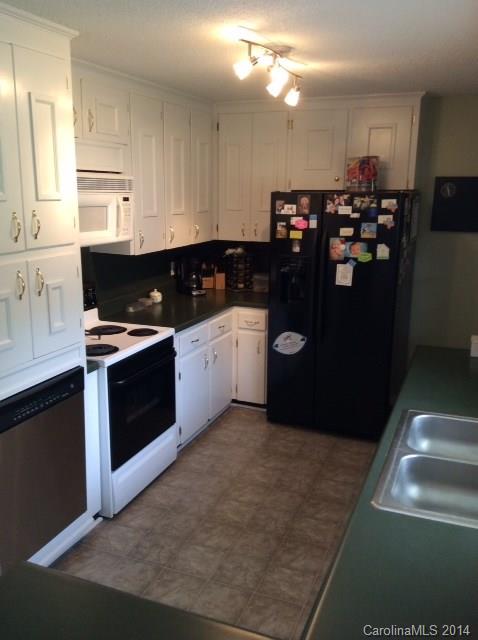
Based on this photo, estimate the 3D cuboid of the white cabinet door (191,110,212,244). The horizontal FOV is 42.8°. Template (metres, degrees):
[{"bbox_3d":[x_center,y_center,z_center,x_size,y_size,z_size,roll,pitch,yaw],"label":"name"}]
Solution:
[{"bbox_3d":[-0.294,-1.085,4.672,0.025,0.985,0.340,6,15,22],"label":"white cabinet door"}]

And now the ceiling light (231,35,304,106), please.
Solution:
[{"bbox_3d":[0.157,-1.168,2.884,0.185,0.235,0.890,6,14,22],"label":"ceiling light"}]

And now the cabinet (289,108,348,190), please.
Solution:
[{"bbox_3d":[0.622,-1.255,4.545,0.436,0.563,0.325,6,14,22],"label":"cabinet"}]

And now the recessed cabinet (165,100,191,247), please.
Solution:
[{"bbox_3d":[-0.554,-1.004,4.290,0.325,0.953,0.398,6,14,22],"label":"recessed cabinet"}]

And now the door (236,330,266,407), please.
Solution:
[{"bbox_3d":[0.102,0.377,4.663,0.234,0.580,0.040,6,14,22],"label":"door"}]

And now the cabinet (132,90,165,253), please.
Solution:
[{"bbox_3d":[-0.571,-0.911,3.882,0.045,0.953,0.387,6,14,22],"label":"cabinet"}]

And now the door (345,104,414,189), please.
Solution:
[{"bbox_3d":[0.991,-1.210,4.316,0.425,0.570,0.025,6,15,22],"label":"door"}]

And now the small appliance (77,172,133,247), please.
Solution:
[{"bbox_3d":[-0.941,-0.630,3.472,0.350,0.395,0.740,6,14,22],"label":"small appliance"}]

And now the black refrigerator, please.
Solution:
[{"bbox_3d":[0.748,-0.073,4.581,0.888,1.745,0.700,6,14,22],"label":"black refrigerator"}]

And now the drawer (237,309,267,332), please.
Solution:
[{"bbox_3d":[0.172,-0.035,4.763,0.235,0.144,0.430,6,14,22],"label":"drawer"}]

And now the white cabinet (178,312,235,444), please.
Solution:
[{"bbox_3d":[-0.492,0.357,4.423,0.615,0.795,0.902,6,14,22],"label":"white cabinet"}]

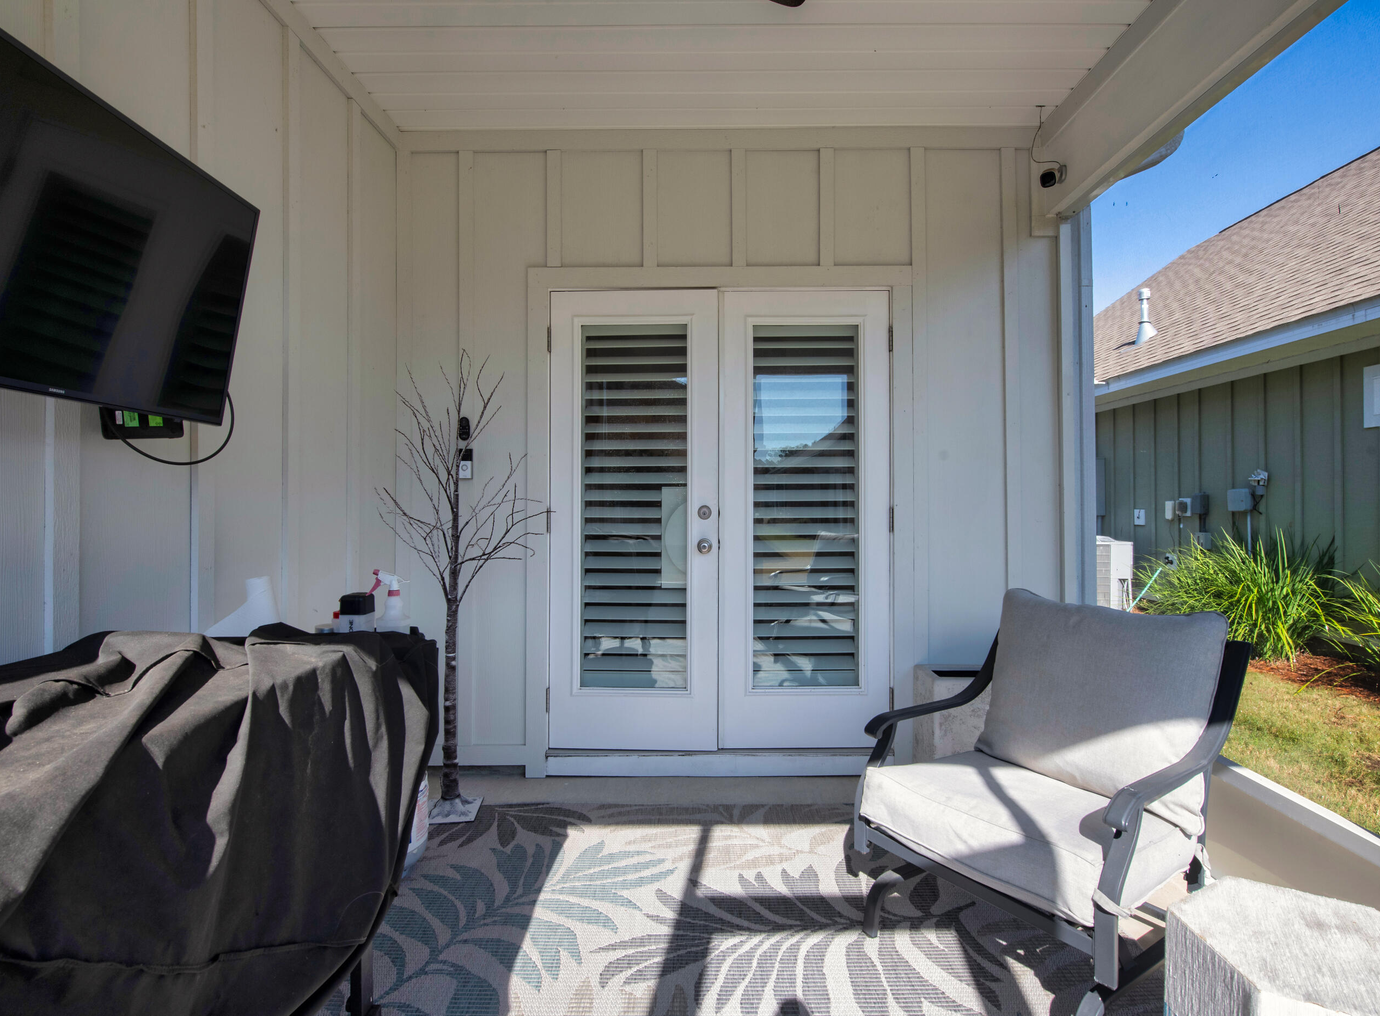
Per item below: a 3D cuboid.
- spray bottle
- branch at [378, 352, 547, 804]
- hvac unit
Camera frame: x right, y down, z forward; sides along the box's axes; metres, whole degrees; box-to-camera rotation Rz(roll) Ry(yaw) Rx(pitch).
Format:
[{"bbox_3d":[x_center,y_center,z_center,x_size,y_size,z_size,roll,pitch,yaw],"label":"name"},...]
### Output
[{"bbox_3d":[-0.800,0.279,1.810,0.110,0.235,0.088,0,0,-16],"label":"spray bottle"},{"bbox_3d":[-0.895,0.285,2.670,0.660,1.800,0.560,0,0,0],"label":"branch"},{"bbox_3d":[4.780,0.785,8.270,0.770,0.860,0.760,0,0,0],"label":"hvac unit"}]

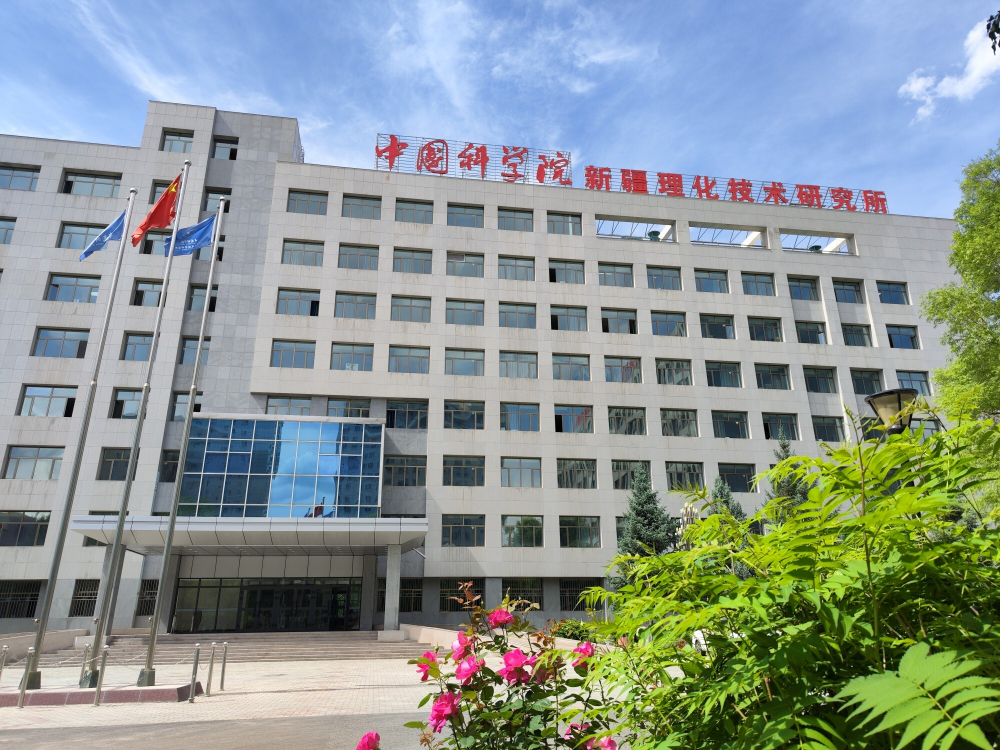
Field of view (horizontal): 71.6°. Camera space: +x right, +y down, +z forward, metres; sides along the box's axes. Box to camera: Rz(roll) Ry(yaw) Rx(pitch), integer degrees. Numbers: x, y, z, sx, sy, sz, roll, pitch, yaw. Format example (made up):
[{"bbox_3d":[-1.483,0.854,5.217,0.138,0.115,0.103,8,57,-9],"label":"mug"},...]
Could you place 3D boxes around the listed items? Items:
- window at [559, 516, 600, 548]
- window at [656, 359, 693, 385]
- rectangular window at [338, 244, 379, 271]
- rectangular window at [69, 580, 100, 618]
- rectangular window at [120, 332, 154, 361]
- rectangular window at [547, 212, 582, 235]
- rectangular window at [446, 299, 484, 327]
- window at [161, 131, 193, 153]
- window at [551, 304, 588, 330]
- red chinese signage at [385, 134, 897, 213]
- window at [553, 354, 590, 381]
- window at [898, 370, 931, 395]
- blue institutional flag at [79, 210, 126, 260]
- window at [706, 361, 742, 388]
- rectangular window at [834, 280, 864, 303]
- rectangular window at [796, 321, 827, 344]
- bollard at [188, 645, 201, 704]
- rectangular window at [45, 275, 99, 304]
[{"bbox_3d":[4.877,9.740,42.968,2.515,1.806,0.200,3,-20,-9],"label":"window"},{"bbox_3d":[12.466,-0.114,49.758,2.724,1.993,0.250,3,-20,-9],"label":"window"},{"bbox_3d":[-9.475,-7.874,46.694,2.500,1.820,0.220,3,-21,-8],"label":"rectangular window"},{"bbox_3d":[-21.869,12.094,37.505,2.000,1.900,0.200,3,-20,-9],"label":"rectangular window"},{"bbox_3d":[-22.000,-1.561,42.749,1.938,1.793,0.200,3,-20,-9],"label":"rectangular window"},{"bbox_3d":[4.635,-10.798,50.053,2.579,1.882,0.250,3,-21,-9],"label":"rectangular window"},{"bbox_3d":[-2.346,-4.272,47.033,2.591,1.889,0.150,3,-20,-9],"label":"rectangular window"},{"bbox_3d":[-22.053,-15.862,47.611,2.050,1.870,0.200,3,-20,-9],"label":"window"},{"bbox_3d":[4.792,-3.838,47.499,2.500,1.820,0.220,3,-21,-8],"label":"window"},{"bbox_3d":[10.990,-15.202,53.188,40.315,2.961,0.400,3,-20,-9],"label":"red chinese signage"},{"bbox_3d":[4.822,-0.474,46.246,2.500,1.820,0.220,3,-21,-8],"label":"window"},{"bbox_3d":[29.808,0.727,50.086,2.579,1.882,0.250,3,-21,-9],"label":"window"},{"bbox_3d":[-9.546,-3.374,16.649,0.850,1.330,0.270,-2,-20,4],"label":"blue institutional flag"},{"bbox_3d":[15.547,0.081,48.352,2.595,1.895,0.200,3,-21,-9],"label":"window"},{"bbox_3d":[27.444,-6.422,54.967,2.724,1.993,0.250,3,-20,-9],"label":"rectangular window"},{"bbox_3d":[22.738,-3.012,50.710,2.595,1.893,0.200,3,-21,-9],"label":"rectangular window"},{"bbox_3d":[-5.589,5.448,12.695,0.110,1.000,0.110,3,-20,-9],"label":"bollard"},{"bbox_3d":[-26.459,-5.276,43.183,2.887,1.893,0.200,3,-21,-9],"label":"rectangular window"}]

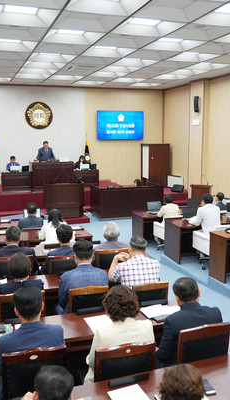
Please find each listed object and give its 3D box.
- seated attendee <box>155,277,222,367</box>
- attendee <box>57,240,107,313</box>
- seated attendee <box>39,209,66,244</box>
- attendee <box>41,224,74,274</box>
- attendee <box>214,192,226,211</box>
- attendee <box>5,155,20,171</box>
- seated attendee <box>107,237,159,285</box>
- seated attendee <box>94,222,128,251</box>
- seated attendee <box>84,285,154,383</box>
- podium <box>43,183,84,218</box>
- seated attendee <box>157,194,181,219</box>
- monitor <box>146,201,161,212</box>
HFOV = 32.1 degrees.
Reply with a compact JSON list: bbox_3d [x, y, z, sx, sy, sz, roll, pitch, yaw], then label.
[{"bbox_3d":[0.549,1.183,3.178,0.540,1.280,0.720,-4,10,-24],"label":"seated attendee"},{"bbox_3d":[-0.346,1.005,4.111,0.500,1.314,0.780,-3,9,-15],"label":"attendee"},{"bbox_3d":[-1.110,0.767,7.134,0.520,1.240,0.750,-3,9,-15],"label":"seated attendee"},{"bbox_3d":[-0.659,0.918,5.280,0.520,1.270,0.720,-3,10,-19],"label":"attendee"},{"bbox_3d":[2.384,0.441,9.400,0.520,1.270,0.750,-5,10,-26],"label":"attendee"},{"bbox_3d":[-3.697,-0.996,14.629,0.520,1.250,0.700,-3,10,-19],"label":"attendee"},{"bbox_3d":[0.186,1.038,4.409,0.560,1.300,0.780,-3,10,-19],"label":"seated attendee"},{"bbox_3d":[-0.072,0.862,5.314,0.480,1.224,0.750,-2,9,-14],"label":"seated attendee"},{"bbox_3d":[-0.007,1.226,2.985,0.500,1.260,0.720,-3,10,-19],"label":"seated attendee"},{"bbox_3d":[-1.708,0.009,13.385,1.220,1.140,0.680,-3,10,-19],"label":"podium"},{"bbox_3d":[1.193,0.516,9.025,0.520,1.260,0.750,-4,10,-23],"label":"seated attendee"},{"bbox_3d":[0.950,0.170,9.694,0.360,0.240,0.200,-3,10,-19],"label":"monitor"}]

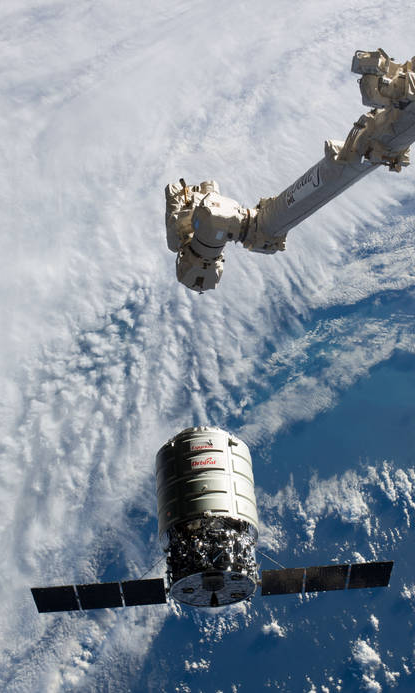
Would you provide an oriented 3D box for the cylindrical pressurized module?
[{"bbox_3d":[0.019,5.225,37.843,3.070,3.070,5.050,-4,55,-1],"label":"cylindrical pressurized module"}]

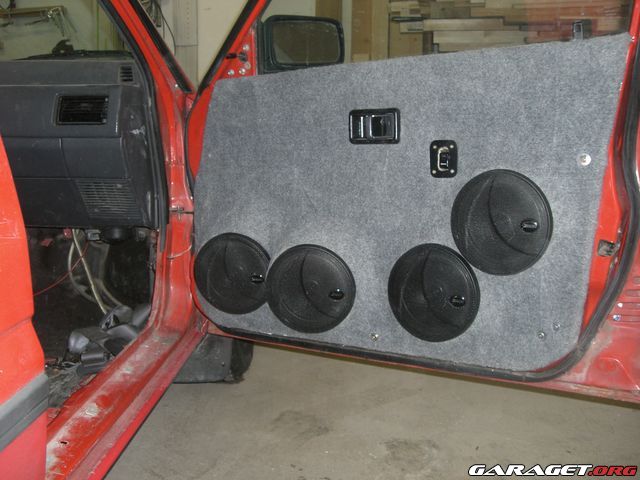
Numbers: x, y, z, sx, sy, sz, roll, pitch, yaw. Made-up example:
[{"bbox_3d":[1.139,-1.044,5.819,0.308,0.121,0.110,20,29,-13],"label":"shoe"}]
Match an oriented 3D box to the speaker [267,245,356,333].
[{"bbox_3d":[-0.019,0.098,1.417,0.184,0.184,0.040,2,9,18],"label":"speaker"}]

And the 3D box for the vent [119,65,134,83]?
[{"bbox_3d":[-0.410,-0.353,1.490,0.034,0.038,0.015,0,5,-1],"label":"vent"}]

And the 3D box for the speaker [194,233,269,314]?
[{"bbox_3d":[-0.185,0.074,1.527,0.184,0.184,0.040,2,10,21],"label":"speaker"}]

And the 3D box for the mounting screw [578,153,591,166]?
[{"bbox_3d":[0.423,-0.128,1.126,0.021,0.021,0.006,4,7,34],"label":"mounting screw"}]

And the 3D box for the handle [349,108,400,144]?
[{"bbox_3d":[0.102,-0.214,1.333,0.109,0.066,0.025,4,7,34],"label":"handle"}]

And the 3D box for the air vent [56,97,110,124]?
[{"bbox_3d":[-0.504,-0.275,1.490,0.112,0.063,0.025,0,5,-1],"label":"air vent"}]

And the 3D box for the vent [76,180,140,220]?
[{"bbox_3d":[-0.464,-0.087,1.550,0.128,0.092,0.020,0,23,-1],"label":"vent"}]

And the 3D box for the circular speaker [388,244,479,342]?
[{"bbox_3d":[0.209,0.098,1.304,0.184,0.184,0.040,4,7,34],"label":"circular speaker"}]

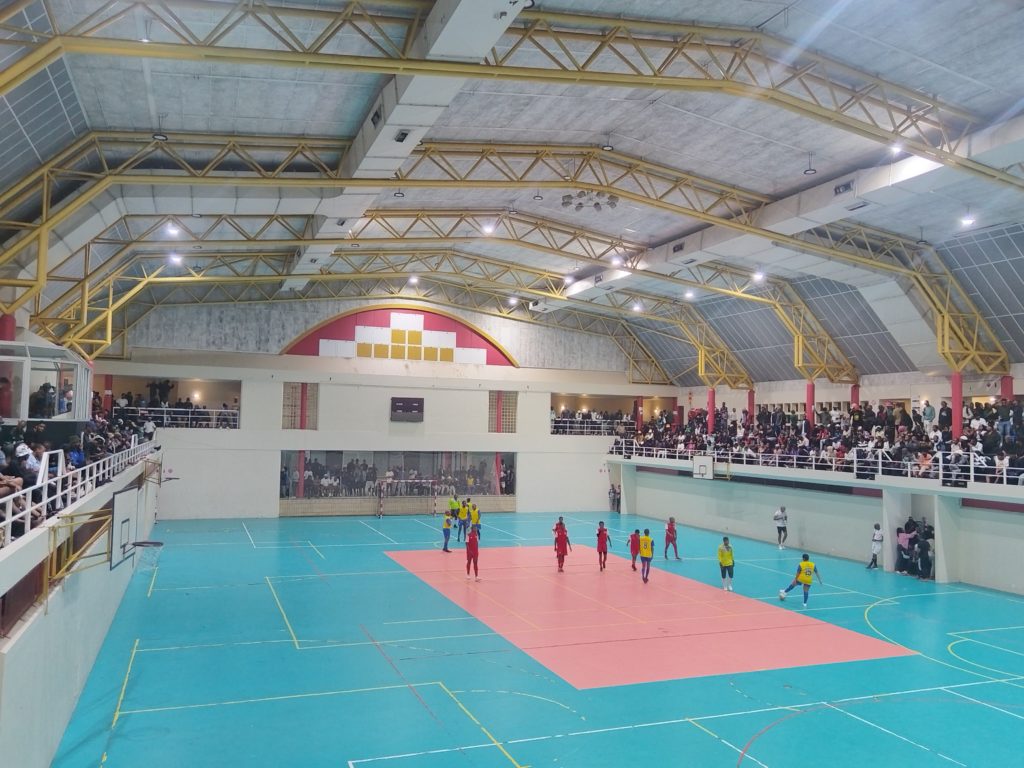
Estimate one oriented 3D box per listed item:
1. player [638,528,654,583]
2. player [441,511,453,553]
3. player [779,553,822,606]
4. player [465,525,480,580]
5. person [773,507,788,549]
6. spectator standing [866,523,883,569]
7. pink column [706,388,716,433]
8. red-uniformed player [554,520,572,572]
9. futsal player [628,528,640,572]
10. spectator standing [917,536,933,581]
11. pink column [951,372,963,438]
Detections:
[{"bbox_3d":[4.646,5.896,26.466,0.500,1.780,0.380,2,-4,0],"label":"player"},{"bbox_3d":[-2.678,6.104,31.933,0.400,1.650,0.480,0,-4,26],"label":"player"},{"bbox_3d":[8.863,5.939,23.464,1.100,1.550,0.650,2,-4,1],"label":"player"},{"bbox_3d":[-1.317,5.713,25.980,0.500,1.750,0.380,3,-4,-27],"label":"player"},{"bbox_3d":[12.362,6.624,35.306,0.600,1.880,0.400,0,-4,29],"label":"person"},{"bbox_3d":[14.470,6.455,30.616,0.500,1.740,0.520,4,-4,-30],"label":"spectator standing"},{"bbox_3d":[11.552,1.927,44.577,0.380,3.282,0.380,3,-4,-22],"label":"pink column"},{"bbox_3d":[1.856,5.930,27.991,0.560,1.750,0.380,2,-4,-1],"label":"red-uniformed player"},{"bbox_3d":[4.569,6.148,28.567,0.500,1.540,0.450,0,-4,19],"label":"futsal player"},{"bbox_3d":[15.195,6.409,28.296,0.560,1.580,0.450,-1,-5,40],"label":"spectator standing"},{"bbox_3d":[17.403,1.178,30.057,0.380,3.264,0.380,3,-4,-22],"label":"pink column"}]

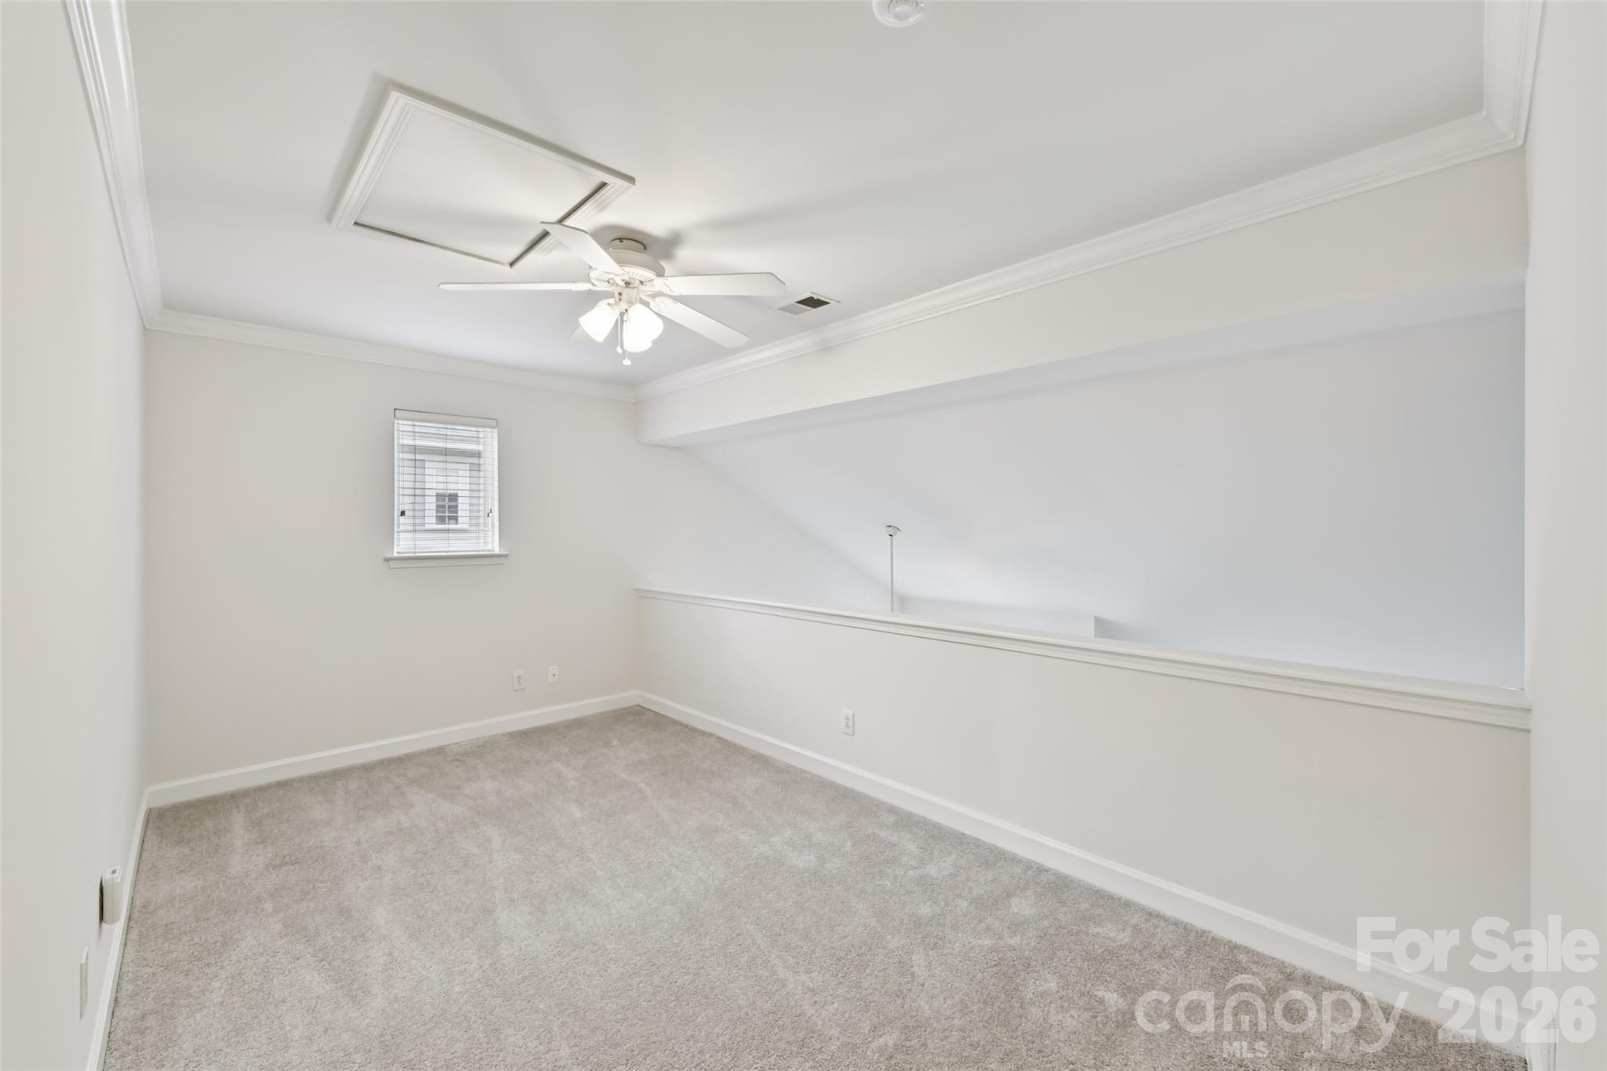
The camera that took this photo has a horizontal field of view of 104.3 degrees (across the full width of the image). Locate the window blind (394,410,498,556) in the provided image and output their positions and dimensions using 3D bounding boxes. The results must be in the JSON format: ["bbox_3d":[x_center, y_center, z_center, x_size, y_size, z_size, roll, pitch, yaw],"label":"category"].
[{"bbox_3d":[-2.246,-0.319,3.950,0.587,0.875,0.080,-1,1,-44],"label":"window blind"}]

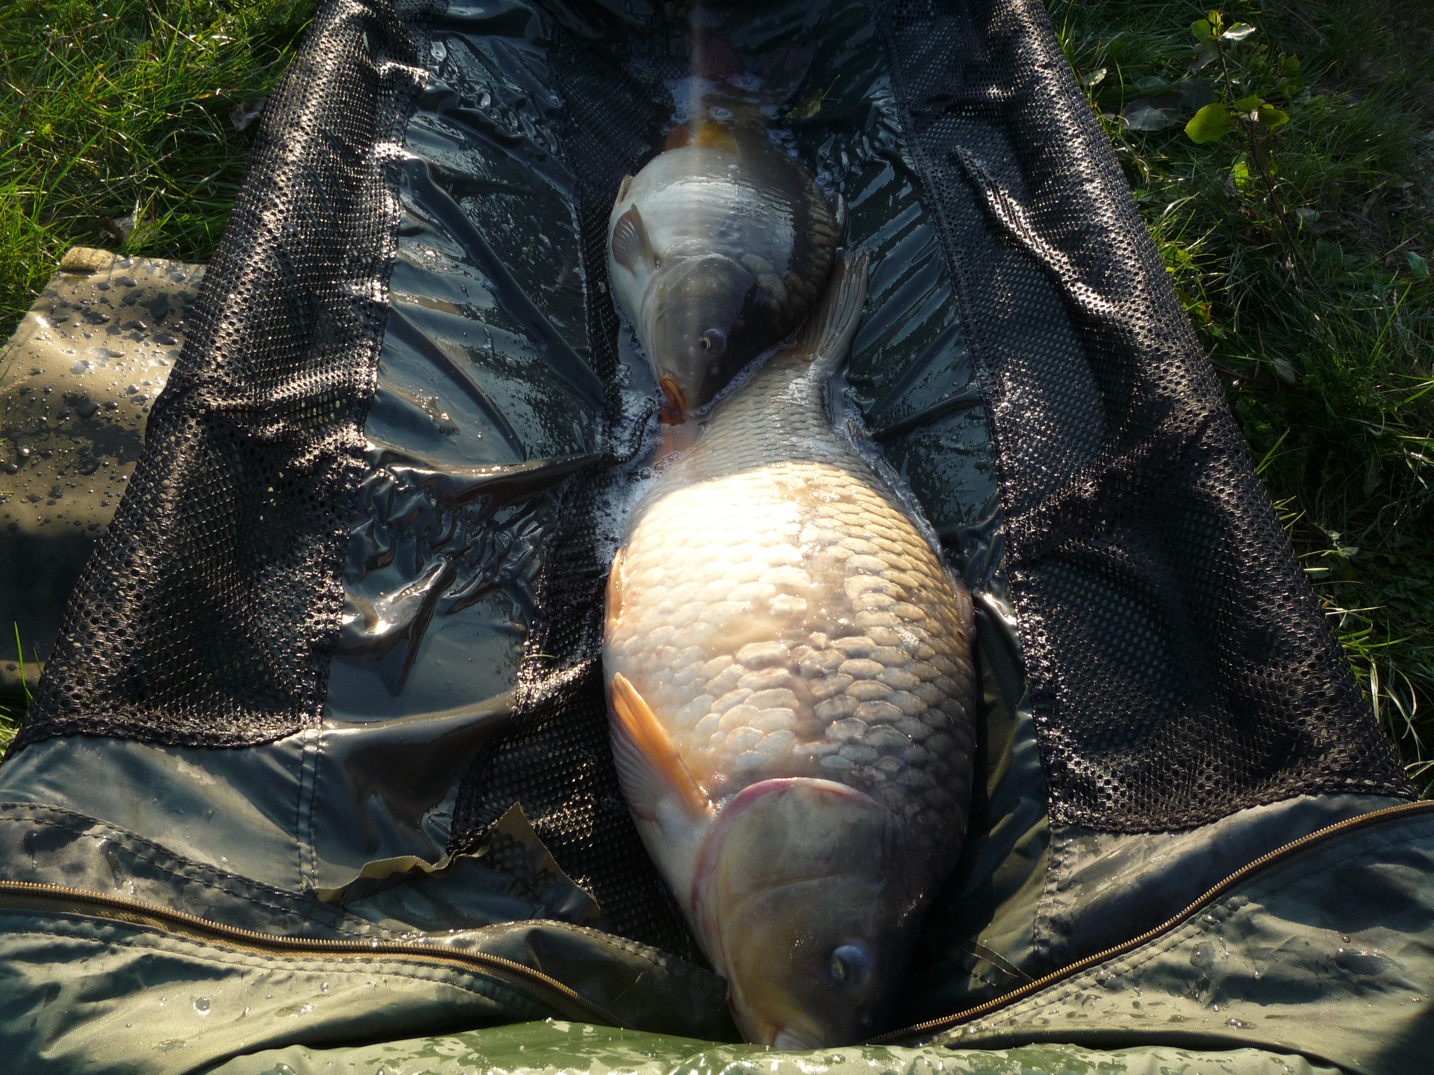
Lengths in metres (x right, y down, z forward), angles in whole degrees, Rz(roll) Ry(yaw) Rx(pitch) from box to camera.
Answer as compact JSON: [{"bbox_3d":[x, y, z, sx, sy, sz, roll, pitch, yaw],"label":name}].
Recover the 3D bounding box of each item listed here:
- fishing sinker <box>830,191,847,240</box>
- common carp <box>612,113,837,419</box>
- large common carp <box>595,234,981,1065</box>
[{"bbox_3d":[0.127,-0.328,1.307,0.030,0.020,0.085,11,51,-1],"label":"fishing sinker"},{"bbox_3d":[0.013,-0.338,1.296,0.235,0.135,0.650,13,49,-2],"label":"common carp"},{"bbox_3d":[0.055,0.004,0.988,0.275,0.145,0.760,8,51,-3],"label":"large common carp"}]

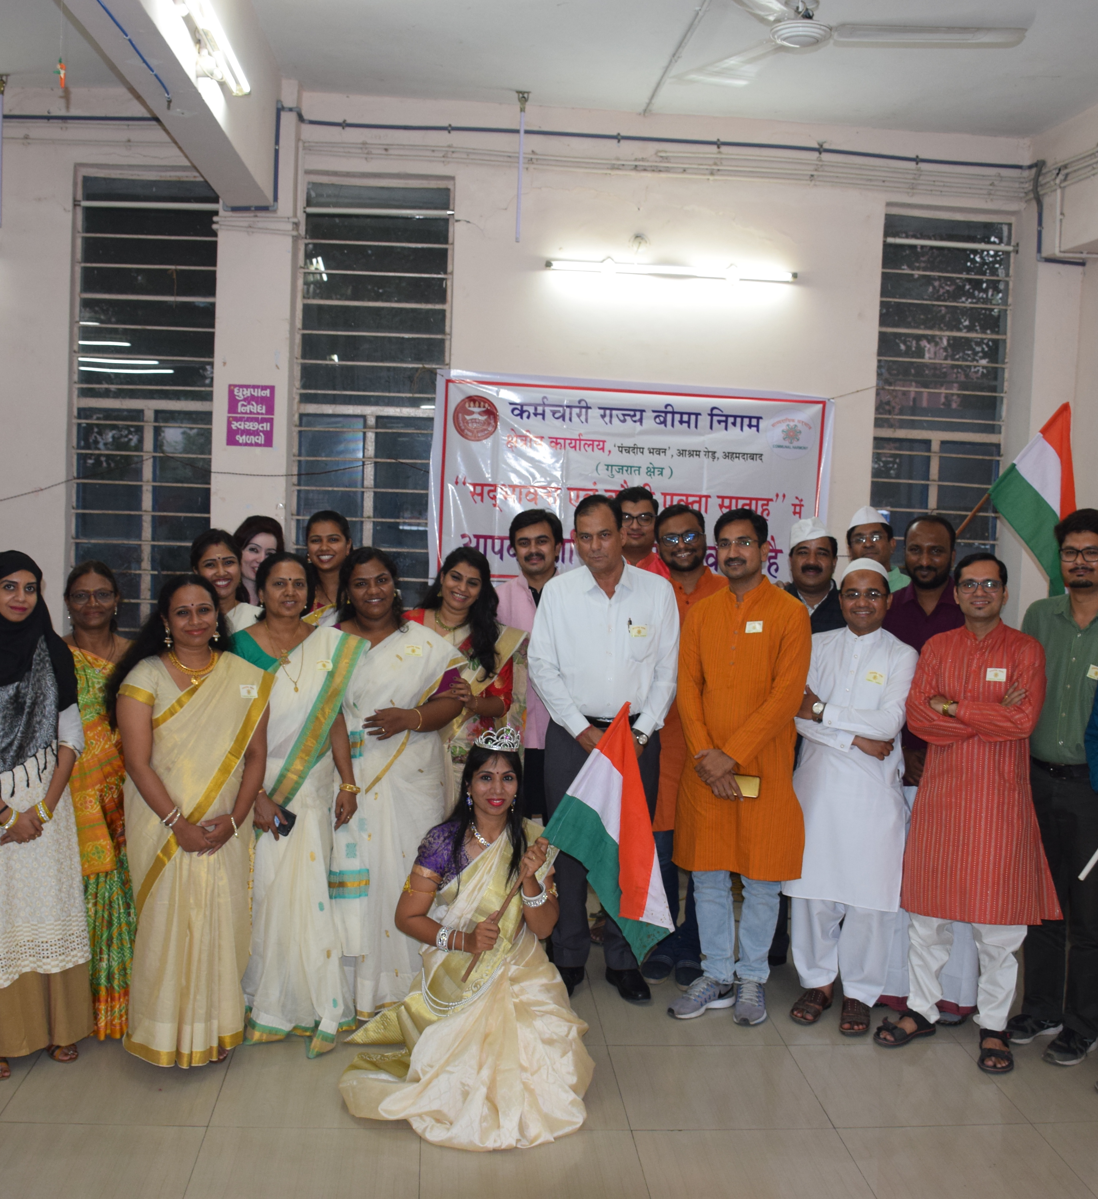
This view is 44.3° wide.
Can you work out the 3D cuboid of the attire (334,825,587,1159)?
[{"bbox_3d":[-0.235,1.060,3.960,0.748,0.812,0.720,2,5,-6],"label":"attire"}]

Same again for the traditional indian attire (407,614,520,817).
[{"bbox_3d":[-0.312,0.716,4.874,0.460,1.390,0.340,3,5,7],"label":"traditional indian attire"}]

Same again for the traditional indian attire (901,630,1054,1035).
[{"bbox_3d":[1.399,0.751,4.394,0.517,1.365,0.420,4,5,18],"label":"traditional indian attire"}]

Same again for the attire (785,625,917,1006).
[{"bbox_3d":[1.027,0.742,4.574,0.467,1.313,0.400,3,5,17],"label":"attire"}]

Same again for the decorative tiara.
[{"bbox_3d":[-0.151,0.413,3.980,0.140,0.075,0.095,6,6,-13],"label":"decorative tiara"}]

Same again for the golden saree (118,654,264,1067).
[{"bbox_3d":[-1.136,0.794,4.266,0.450,1.290,0.330,0,5,-19],"label":"golden saree"}]

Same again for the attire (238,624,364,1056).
[{"bbox_3d":[-0.796,0.747,4.328,0.406,1.335,0.480,1,5,-7],"label":"attire"}]

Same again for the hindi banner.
[{"bbox_3d":[0.417,-0.553,6.629,1.970,1.020,0.040,2,5,-5],"label":"hindi banner"}]

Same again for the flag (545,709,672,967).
[{"bbox_3d":[0.165,0.654,3.780,0.370,0.700,0.160,1,5,-10],"label":"flag"}]

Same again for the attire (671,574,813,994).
[{"bbox_3d":[0.662,0.637,4.636,0.485,1.426,0.360,3,5,12],"label":"attire"}]

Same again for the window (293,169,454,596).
[{"bbox_3d":[-0.851,-0.868,6.460,0.740,2.280,0.090,2,5,-4],"label":"window"}]

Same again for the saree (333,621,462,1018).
[{"bbox_3d":[-0.514,0.735,4.606,0.458,1.327,0.450,2,5,-5],"label":"saree"}]

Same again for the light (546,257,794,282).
[{"bbox_3d":[0.602,-1.579,6.493,1.240,0.075,0.080,2,5,-5],"label":"light"}]

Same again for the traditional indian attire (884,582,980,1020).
[{"bbox_3d":[1.313,0.692,4.770,0.490,1.530,0.320,3,5,11],"label":"traditional indian attire"}]

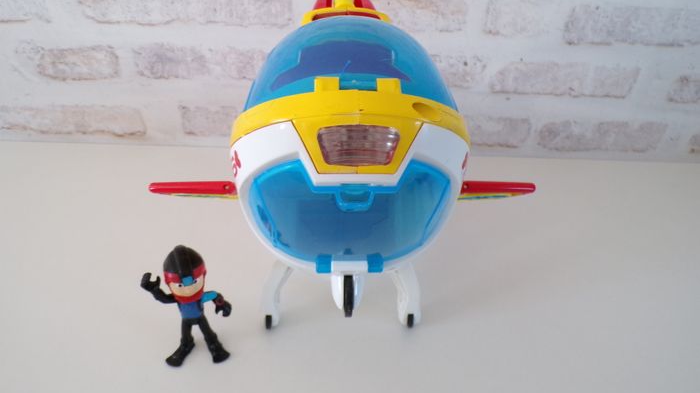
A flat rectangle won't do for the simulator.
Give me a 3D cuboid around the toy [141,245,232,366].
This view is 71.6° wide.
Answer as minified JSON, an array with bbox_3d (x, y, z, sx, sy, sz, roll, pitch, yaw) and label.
[{"bbox_3d":[-0.097,0.063,0.292,0.049,0.076,0.031,-6,28,-11],"label":"toy"}]

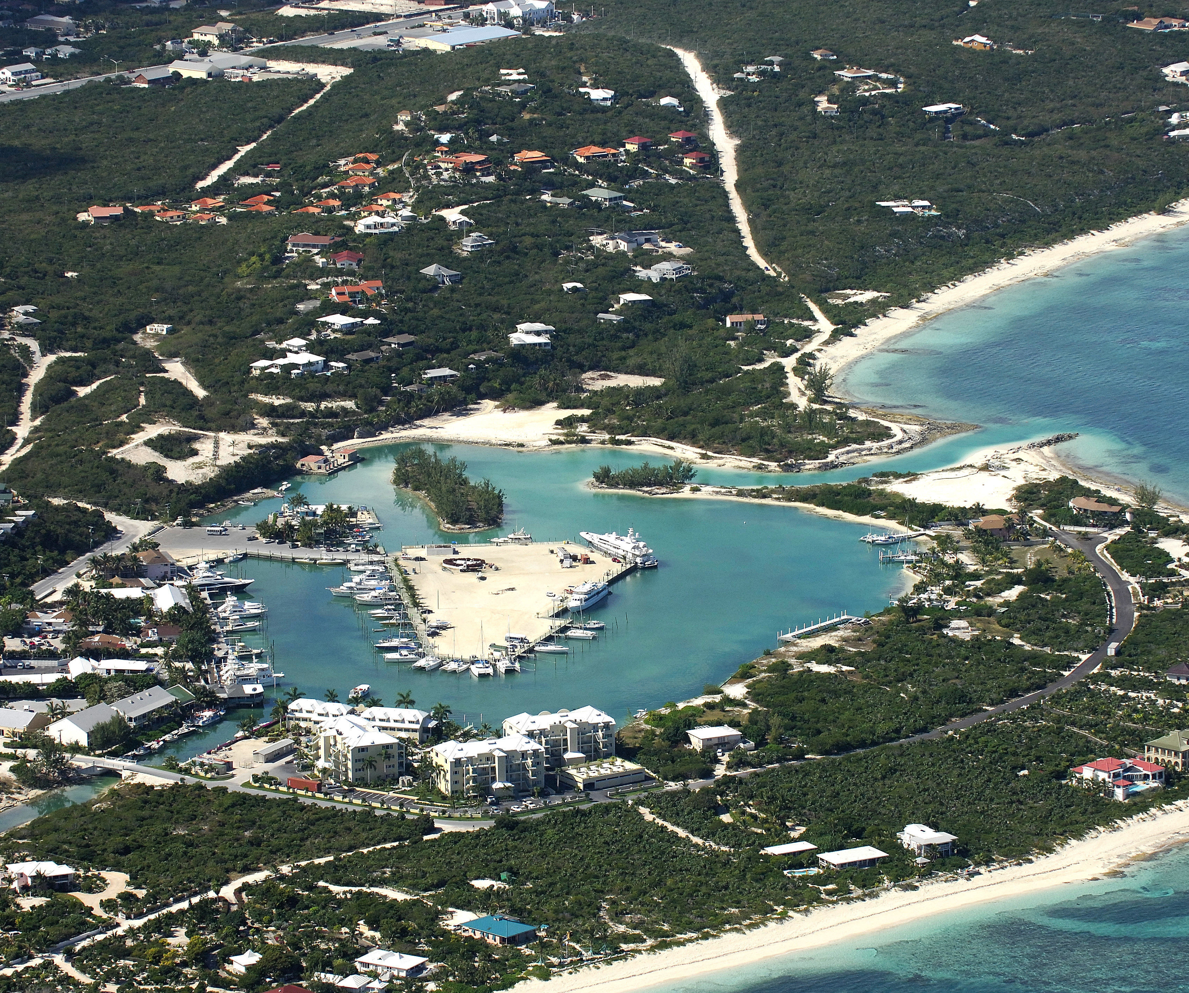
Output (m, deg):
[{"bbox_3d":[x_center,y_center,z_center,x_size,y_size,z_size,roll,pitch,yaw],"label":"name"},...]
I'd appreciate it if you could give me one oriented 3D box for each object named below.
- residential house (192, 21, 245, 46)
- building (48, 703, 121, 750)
[{"bbox_3d":[-221.250,-272.600,3605.550,30.000,11.500,13.500,8,15,35],"label":"residential house"},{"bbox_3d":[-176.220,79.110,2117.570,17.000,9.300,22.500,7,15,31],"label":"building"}]

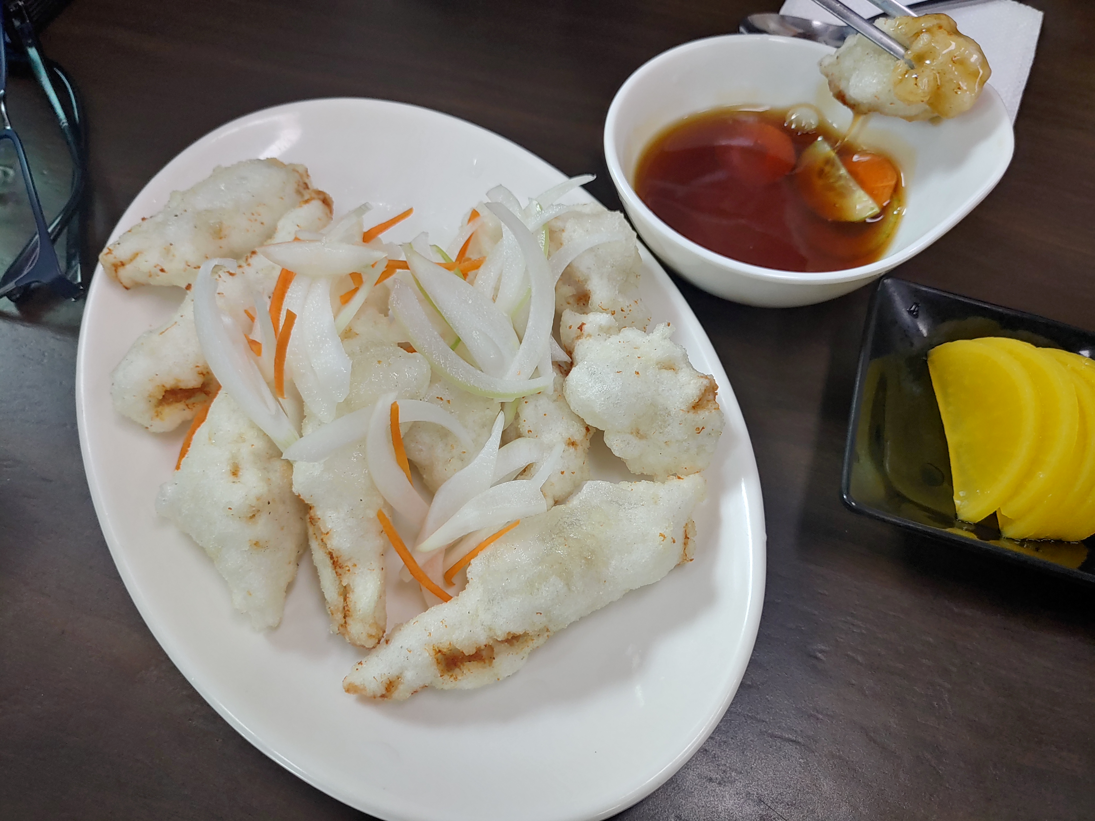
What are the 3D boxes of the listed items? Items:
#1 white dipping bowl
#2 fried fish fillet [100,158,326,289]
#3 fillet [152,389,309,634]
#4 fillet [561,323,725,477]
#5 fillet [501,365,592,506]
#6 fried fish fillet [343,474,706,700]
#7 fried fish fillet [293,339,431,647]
[{"bbox_3d":[0.093,-0.079,0.322,0.156,0.055,0.124,-17,62,-11],"label":"white dipping bowl"},{"bbox_3d":[-0.124,-0.067,0.307,0.083,0.026,0.040,-21,63,-13],"label":"fried fish fillet"},{"bbox_3d":[-0.097,0.031,0.255,0.042,0.025,0.072,-21,77,-13],"label":"fillet"},{"bbox_3d":[0.033,-0.003,0.273,0.054,0.028,0.045,14,61,6],"label":"fillet"},{"bbox_3d":[0.001,0.009,0.273,0.029,0.025,0.044,-8,61,-6],"label":"fillet"},{"bbox_3d":[-0.004,0.055,0.249,0.123,0.027,0.041,-27,64,-16],"label":"fried fish fillet"},{"bbox_3d":[-0.057,0.025,0.257,0.040,0.026,0.091,-3,74,-3],"label":"fried fish fillet"}]

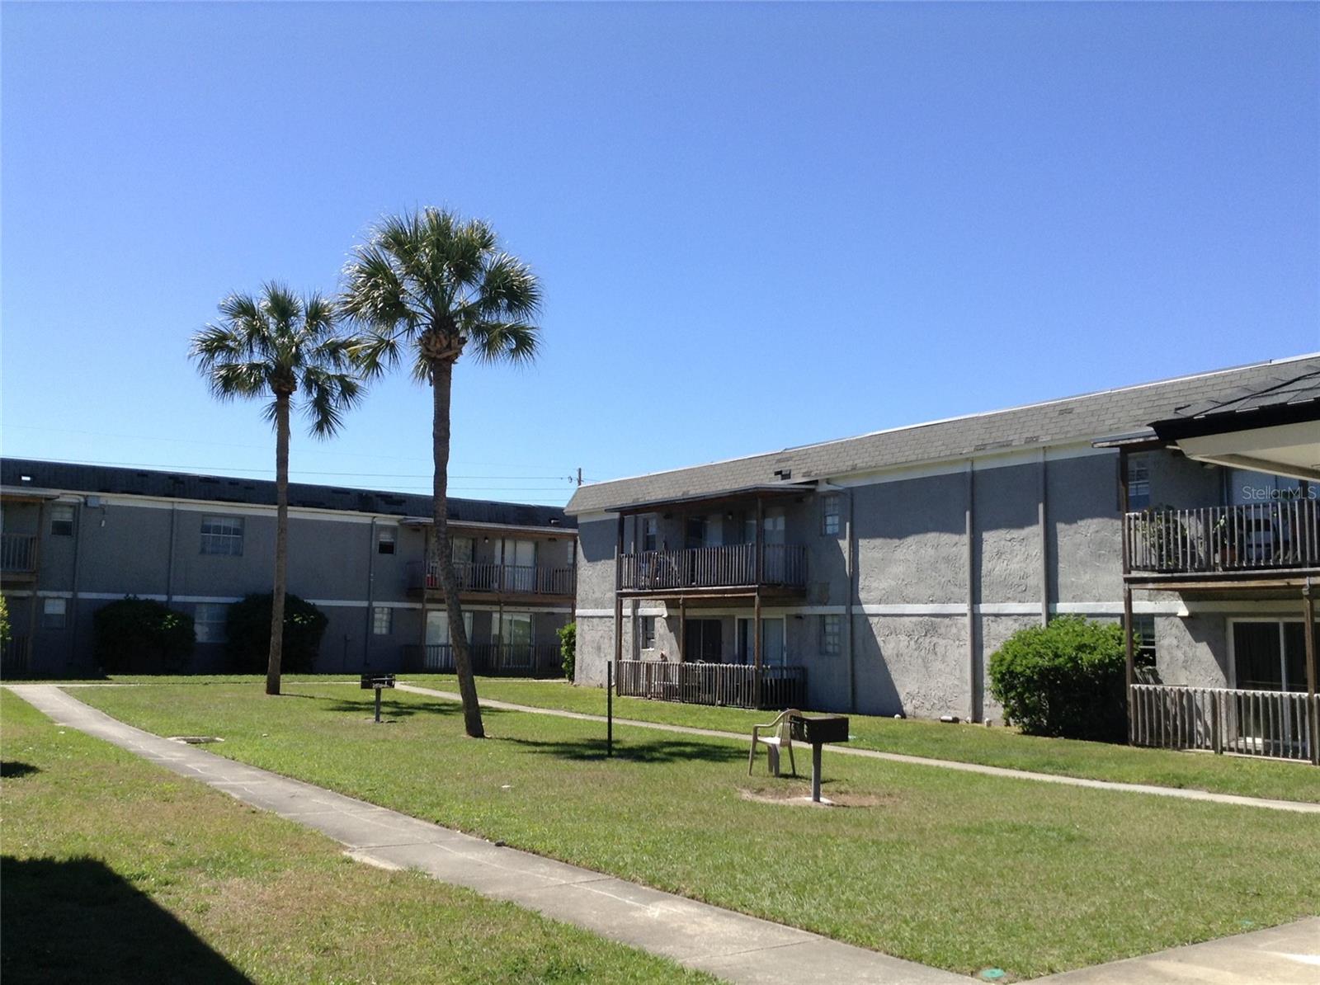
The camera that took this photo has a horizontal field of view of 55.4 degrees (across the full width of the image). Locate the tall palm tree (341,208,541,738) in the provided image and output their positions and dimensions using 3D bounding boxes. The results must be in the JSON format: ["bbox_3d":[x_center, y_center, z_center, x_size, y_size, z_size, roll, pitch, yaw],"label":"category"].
[{"bbox_3d":[-3.755,-0.460,21.010,3.350,8.800,3.400,2,-7,-8],"label":"tall palm tree"}]

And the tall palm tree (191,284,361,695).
[{"bbox_3d":[-9.402,-0.167,30.332,4.000,9.950,3.900,3,-7,-17],"label":"tall palm tree"}]

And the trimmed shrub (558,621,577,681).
[{"bbox_3d":[-2.441,4.845,38.122,1.300,1.850,1.300,1,-6,-4],"label":"trimmed shrub"}]

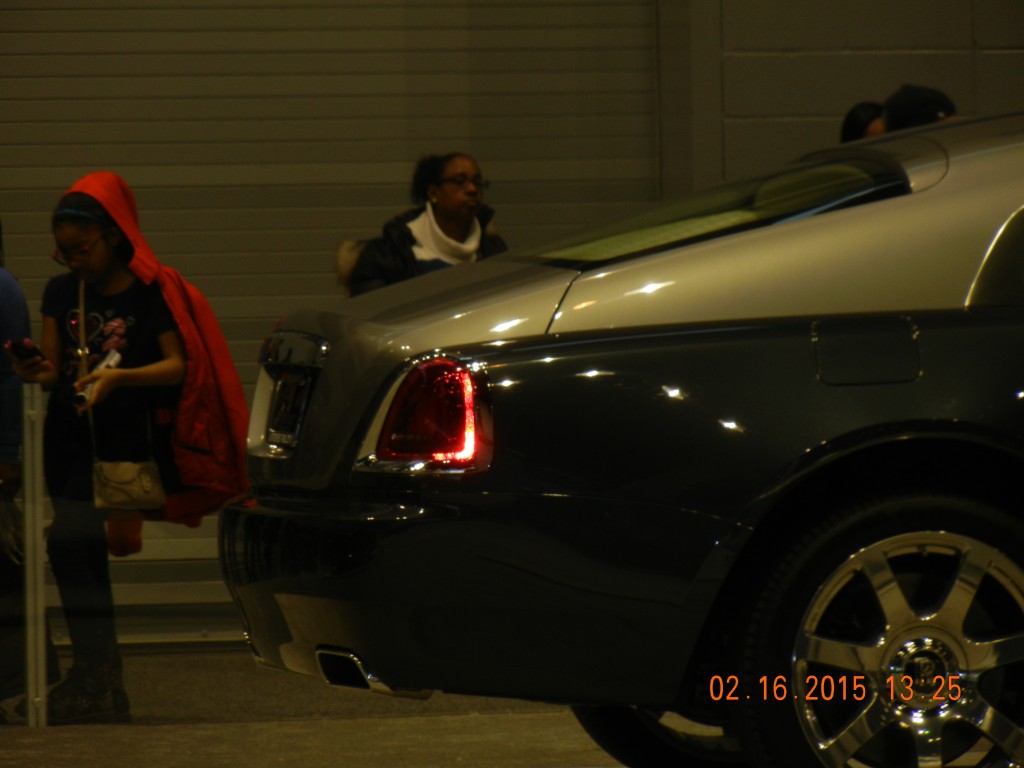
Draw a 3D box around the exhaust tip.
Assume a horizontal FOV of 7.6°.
[{"bbox_3d":[-0.278,0.583,15.540,0.210,0.098,0.155,-1,1,-16],"label":"exhaust tip"}]

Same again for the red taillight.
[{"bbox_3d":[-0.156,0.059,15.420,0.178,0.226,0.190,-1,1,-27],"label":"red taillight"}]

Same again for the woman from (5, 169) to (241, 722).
[{"bbox_3d":[-1.002,0.165,20.250,0.470,1.435,0.420,0,1,36],"label":"woman"}]

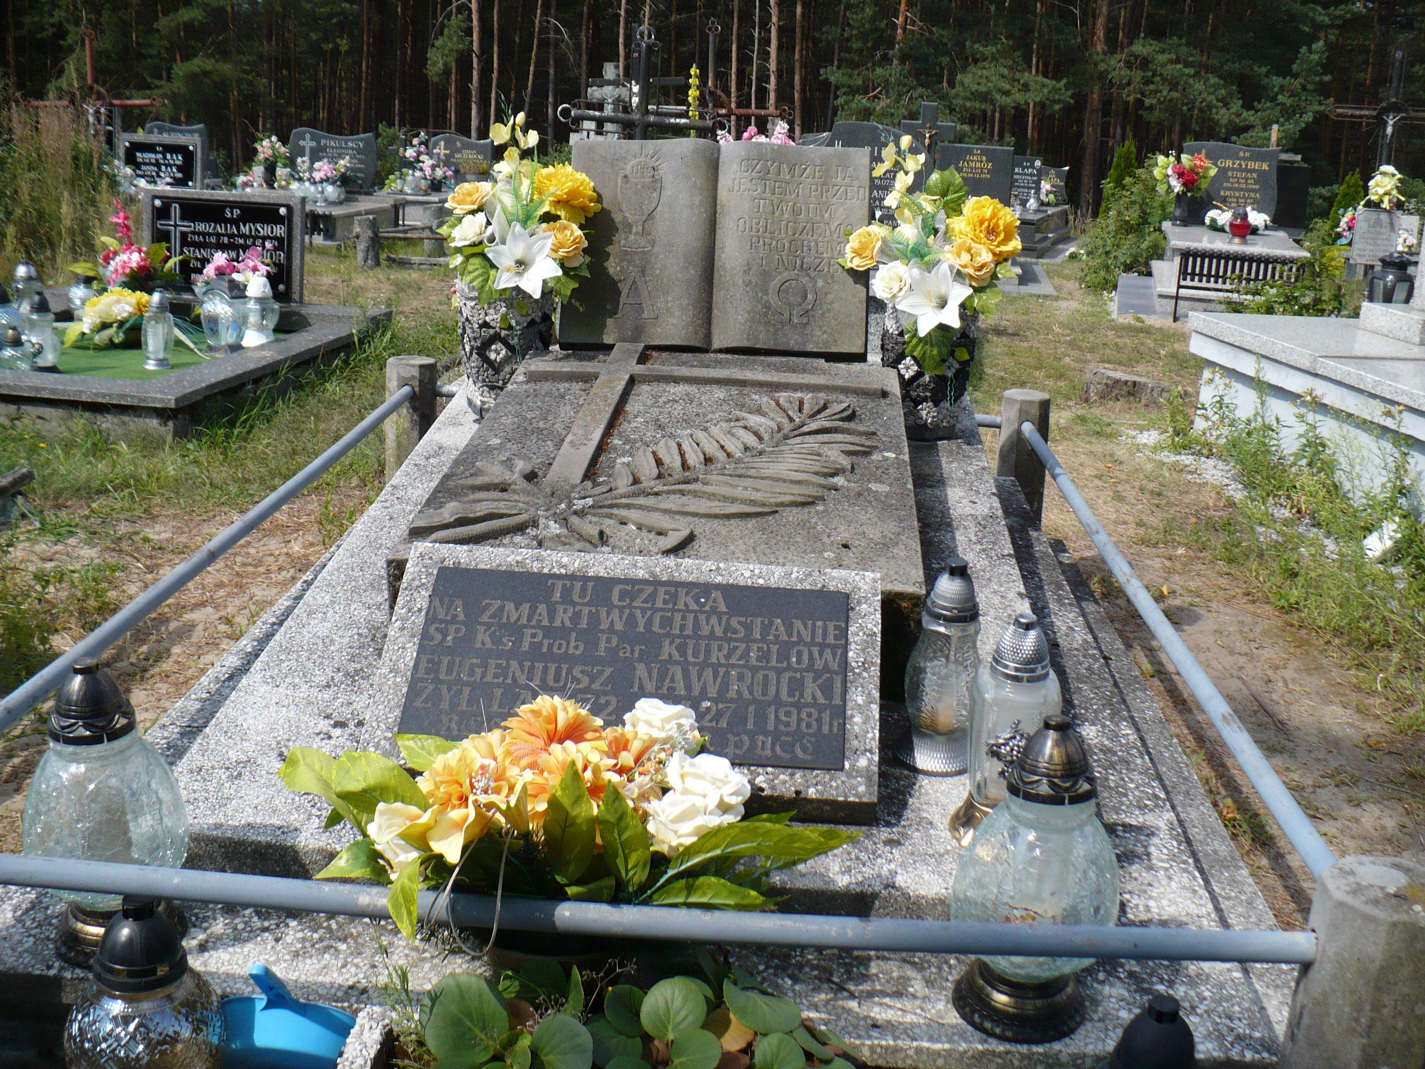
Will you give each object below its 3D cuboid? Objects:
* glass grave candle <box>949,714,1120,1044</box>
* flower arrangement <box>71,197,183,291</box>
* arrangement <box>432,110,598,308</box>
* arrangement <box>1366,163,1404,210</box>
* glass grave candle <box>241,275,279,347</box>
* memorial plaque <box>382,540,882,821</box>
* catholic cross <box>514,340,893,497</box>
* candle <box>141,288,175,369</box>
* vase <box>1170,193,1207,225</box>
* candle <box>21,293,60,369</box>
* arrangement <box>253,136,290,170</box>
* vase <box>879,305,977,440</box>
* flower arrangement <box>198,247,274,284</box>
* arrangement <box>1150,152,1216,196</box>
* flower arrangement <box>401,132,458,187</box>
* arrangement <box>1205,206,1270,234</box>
[{"bbox_3d":[0.344,0.355,1.630,0.179,0.345,0.179,3,17,3],"label":"glass grave candle"},{"bbox_3d":[-2.292,-1.129,5.950,0.420,0.350,0.300,3,17,3],"label":"flower arrangement"},{"bbox_3d":[-0.431,-0.723,3.392,0.346,0.425,0.300,3,17,3],"label":"arrangement"},{"bbox_3d":[4.591,-2.372,10.400,0.260,0.320,0.220,3,17,3],"label":"arrangement"},{"bbox_3d":[-1.726,-0.853,5.808,0.138,0.260,0.138,3,17,3],"label":"glass grave candle"},{"bbox_3d":[-0.114,0.197,2.109,0.681,0.056,0.373,3,51,3],"label":"memorial plaque"},{"bbox_3d":[-0.026,-0.249,2.976,0.758,0.035,0.973,3,23,3],"label":"catholic cross"},{"bbox_3d":[-1.809,-0.664,4.954,0.103,0.246,0.103,3,17,3],"label":"candle"},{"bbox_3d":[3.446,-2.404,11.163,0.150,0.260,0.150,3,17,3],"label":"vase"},{"bbox_3d":[-2.317,-0.707,5.247,0.118,0.262,0.118,3,17,3],"label":"candle"},{"bbox_3d":[-3.994,-3.465,13.800,0.330,0.330,0.290,3,17,3],"label":"arrangement"},{"bbox_3d":[0.458,-0.352,3.289,0.208,0.280,0.208,3,23,3],"label":"vase"},{"bbox_3d":[-1.629,-0.918,5.200,0.260,0.130,0.200,3,17,3],"label":"flower arrangement"},{"bbox_3d":[2.913,-2.219,9.400,0.400,0.280,0.330,3,17,3],"label":"arrangement"},{"bbox_3d":[-2.139,-2.837,11.500,0.410,0.410,0.320,3,17,3],"label":"flower arrangement"},{"bbox_3d":[3.756,-2.251,10.900,0.460,0.180,0.280,3,17,3],"label":"arrangement"}]

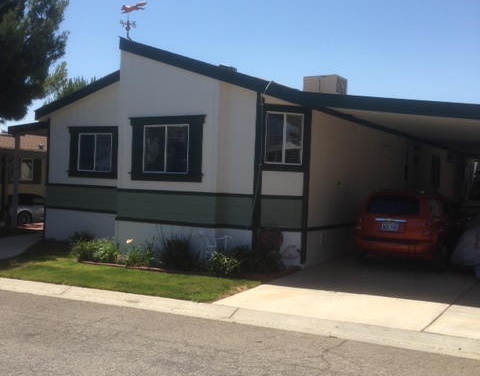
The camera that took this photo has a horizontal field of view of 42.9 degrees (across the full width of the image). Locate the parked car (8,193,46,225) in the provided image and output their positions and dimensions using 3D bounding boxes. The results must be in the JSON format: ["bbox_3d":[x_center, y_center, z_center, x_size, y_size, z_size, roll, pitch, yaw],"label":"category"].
[{"bbox_3d":[-8.960,0.923,26.741,1.800,1.450,4.500,2,0,31],"label":"parked car"}]

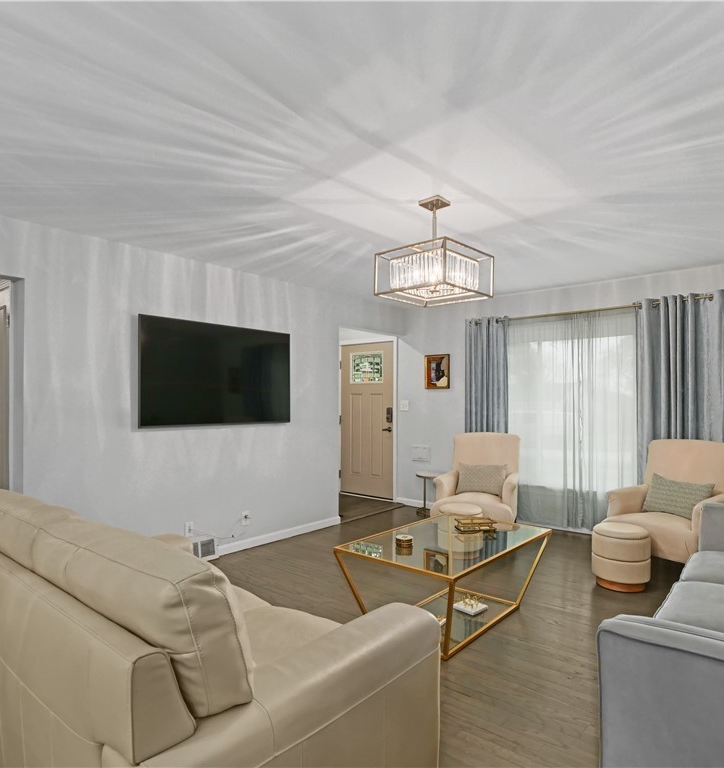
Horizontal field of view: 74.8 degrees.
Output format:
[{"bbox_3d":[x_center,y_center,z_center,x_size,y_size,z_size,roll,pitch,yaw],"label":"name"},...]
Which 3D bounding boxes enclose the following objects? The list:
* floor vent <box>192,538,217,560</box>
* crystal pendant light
[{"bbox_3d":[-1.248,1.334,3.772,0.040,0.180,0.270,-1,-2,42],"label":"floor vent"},{"bbox_3d":[0.404,-0.749,2.634,0.480,0.535,0.480,-1,-2,42],"label":"crystal pendant light"}]

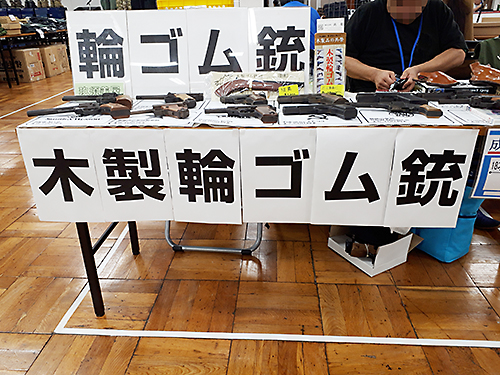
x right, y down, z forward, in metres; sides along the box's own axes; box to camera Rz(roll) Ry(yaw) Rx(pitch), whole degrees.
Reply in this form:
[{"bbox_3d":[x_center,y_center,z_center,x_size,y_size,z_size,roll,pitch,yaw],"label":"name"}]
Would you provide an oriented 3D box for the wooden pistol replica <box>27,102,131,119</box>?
[{"bbox_3d":[-0.513,-0.229,1.177,0.285,0.038,0.120,-7,25,-13],"label":"wooden pistol replica"}]

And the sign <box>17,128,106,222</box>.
[{"bbox_3d":[-0.548,-0.029,1.153,0.210,0.297,0.008,1,24,3],"label":"sign"}]

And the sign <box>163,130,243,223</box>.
[{"bbox_3d":[-0.129,-0.025,1.129,0.210,0.297,0.008,1,24,3],"label":"sign"}]

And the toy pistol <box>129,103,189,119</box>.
[{"bbox_3d":[-0.278,-0.230,1.177,0.195,0.034,0.105,-8,25,-15],"label":"toy pistol"}]

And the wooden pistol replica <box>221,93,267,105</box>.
[{"bbox_3d":[-0.015,-0.316,1.363,0.160,0.033,0.095,-2,24,-3],"label":"wooden pistol replica"}]

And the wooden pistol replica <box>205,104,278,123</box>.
[{"bbox_3d":[-0.026,-0.220,1.146,0.218,0.034,0.112,0,24,1],"label":"wooden pistol replica"}]

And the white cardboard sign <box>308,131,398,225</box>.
[{"bbox_3d":[0.290,-0.020,1.105,0.210,0.297,0.008,1,24,3],"label":"white cardboard sign"}]

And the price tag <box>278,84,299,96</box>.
[{"bbox_3d":[0.141,-0.339,1.384,0.080,0.055,0.012,7,10,17],"label":"price tag"}]

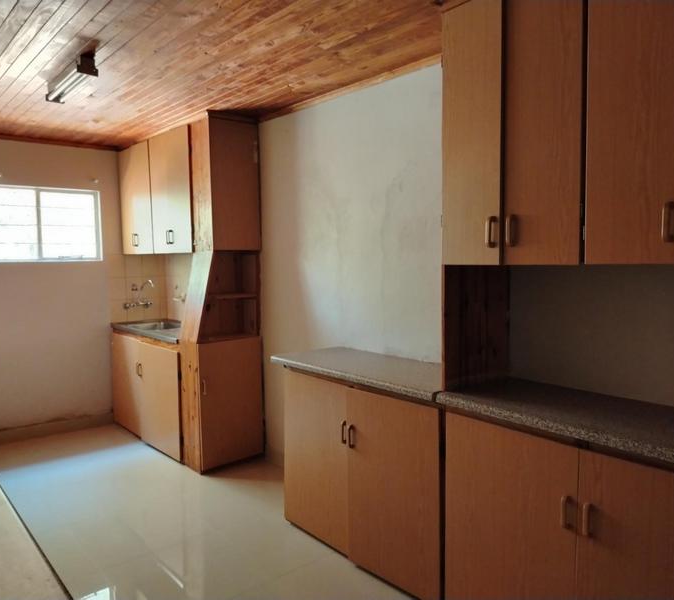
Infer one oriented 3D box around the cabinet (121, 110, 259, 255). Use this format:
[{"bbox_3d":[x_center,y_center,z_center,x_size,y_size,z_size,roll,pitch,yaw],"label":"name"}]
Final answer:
[{"bbox_3d":[-1.224,-0.824,4.403,0.378,0.908,1.607,-5,6,-41],"label":"cabinet"}]

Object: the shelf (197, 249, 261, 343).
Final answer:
[{"bbox_3d":[-0.821,-0.036,3.913,0.506,0.615,0.265,-5,6,-41],"label":"shelf"}]

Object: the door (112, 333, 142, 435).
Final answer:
[{"bbox_3d":[-1.764,0.700,4.678,0.030,0.789,0.576,-5,6,-41],"label":"door"}]

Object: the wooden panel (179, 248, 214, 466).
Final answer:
[{"bbox_3d":[-0.954,0.416,3.825,0.160,1.496,0.262,-5,6,-41],"label":"wooden panel"}]

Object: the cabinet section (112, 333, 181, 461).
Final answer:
[{"bbox_3d":[-1.347,0.703,4.578,0.525,0.808,1.323,-5,6,-41],"label":"cabinet section"}]

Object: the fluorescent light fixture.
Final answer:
[{"bbox_3d":[-1.337,-1.095,2.767,0.096,0.091,0.579,-5,6,-41],"label":"fluorescent light fixture"}]

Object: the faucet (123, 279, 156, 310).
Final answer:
[{"bbox_3d":[-1.740,-0.052,4.937,0.235,0.250,0.243,-5,6,-41],"label":"faucet"}]

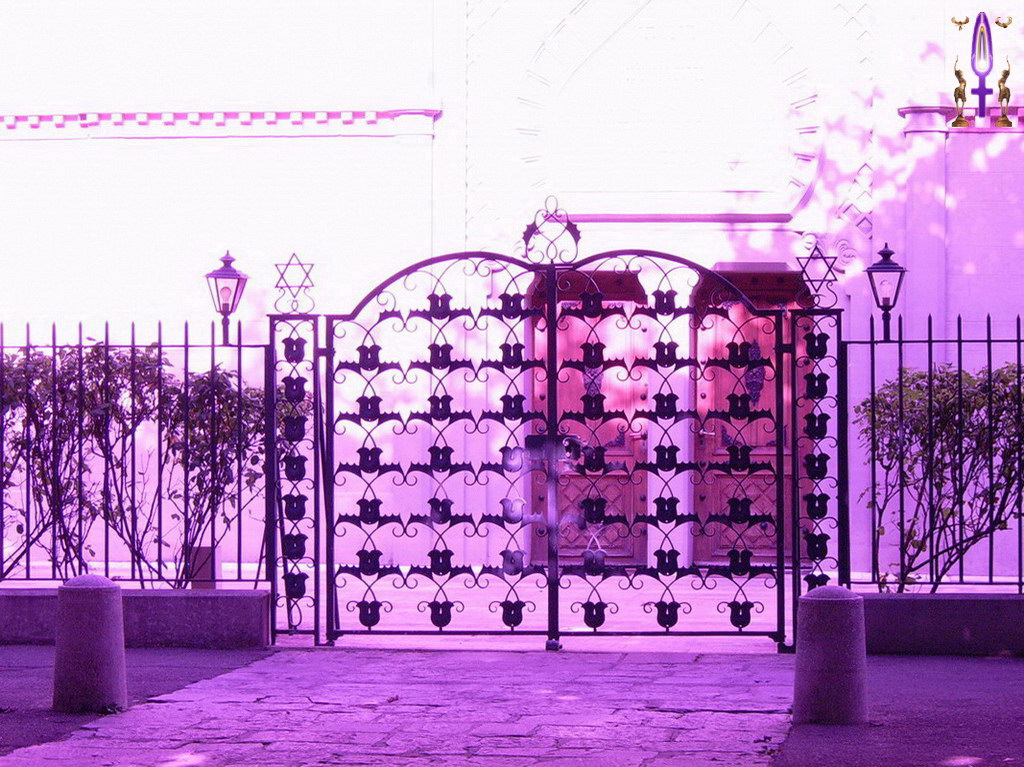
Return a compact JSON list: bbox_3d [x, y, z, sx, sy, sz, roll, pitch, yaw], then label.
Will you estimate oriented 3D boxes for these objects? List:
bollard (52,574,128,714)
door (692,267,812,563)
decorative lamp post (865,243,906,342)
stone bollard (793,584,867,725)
[{"bbox_3d":[-1.968,1.212,12.150,0.345,0.630,0.345,0,0,6],"label":"bollard"},{"bbox_3d":[2.107,0.280,22.800,1.060,2.600,0.170,0,0,3],"label":"door"},{"bbox_3d":[2.139,-0.521,14.900,0.237,0.570,0.237,0,0,6],"label":"decorative lamp post"},{"bbox_3d":[1.460,1.240,11.950,0.345,0.630,0.345,0,0,6],"label":"stone bollard"}]

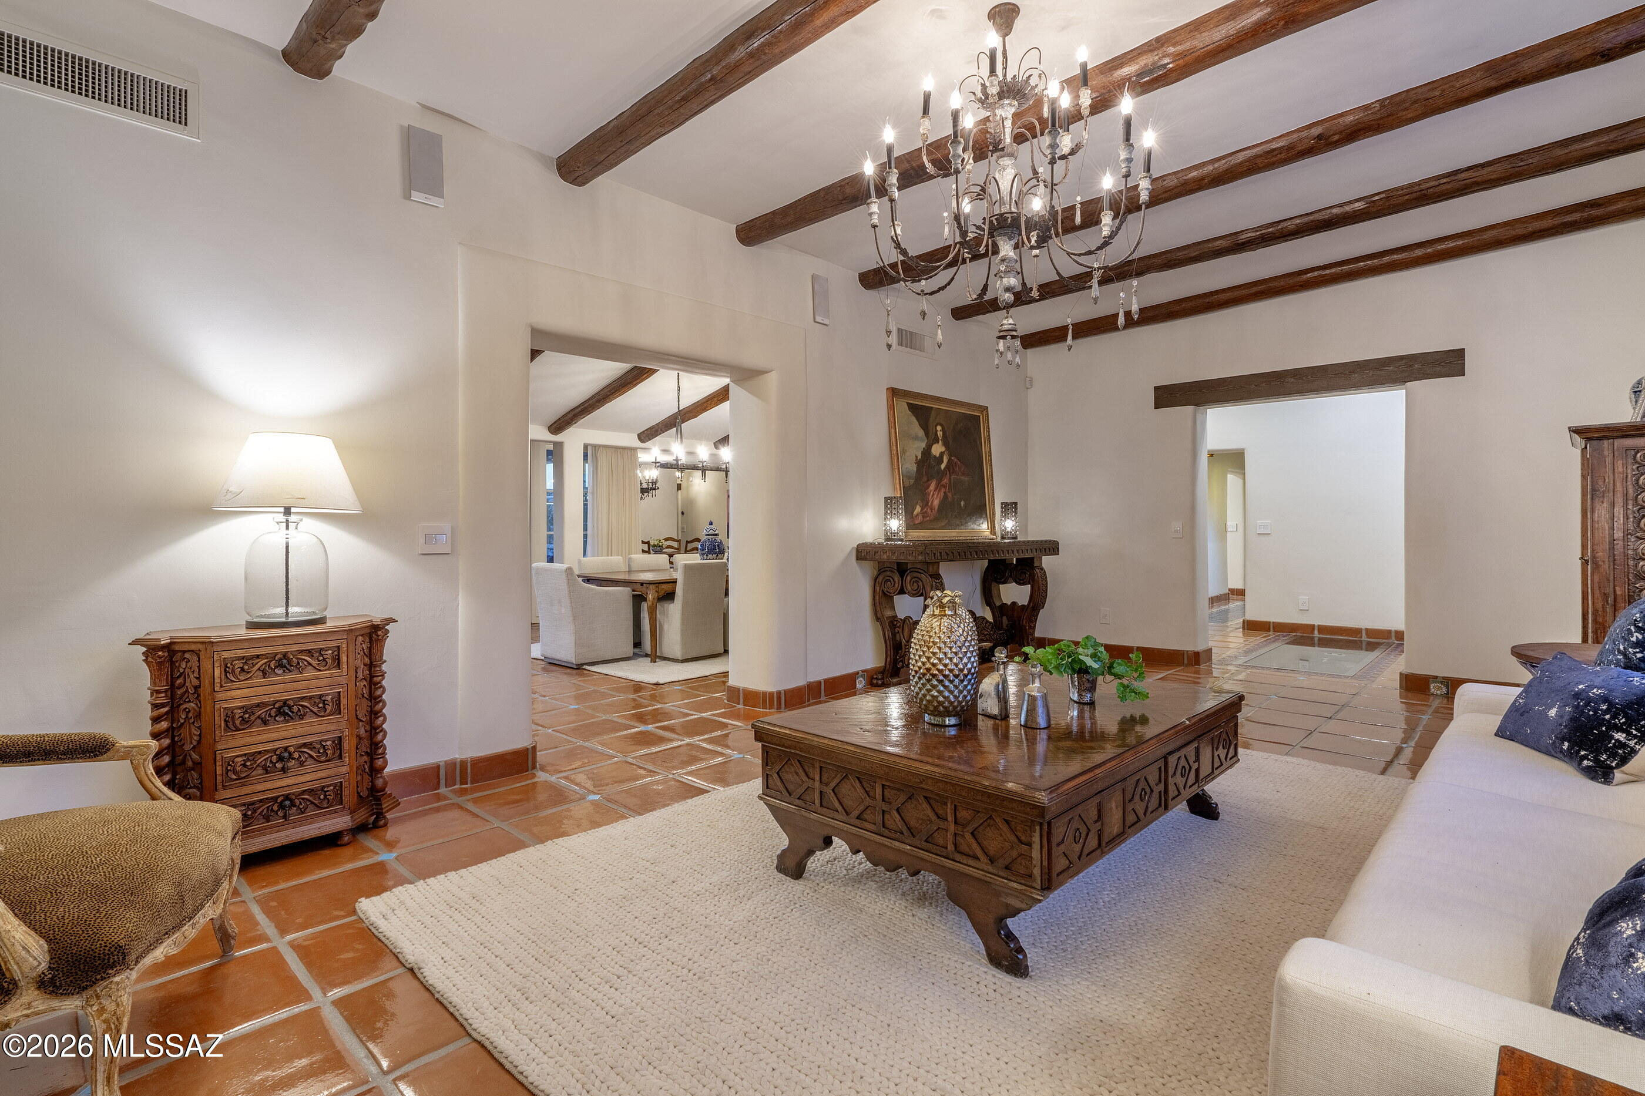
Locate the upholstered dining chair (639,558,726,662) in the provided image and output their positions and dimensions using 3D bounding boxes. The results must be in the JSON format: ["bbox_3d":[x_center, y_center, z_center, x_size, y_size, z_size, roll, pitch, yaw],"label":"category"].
[{"bbox_3d":[-1.288,0.575,7.276,0.600,0.905,0.550,1,2,38],"label":"upholstered dining chair"}]

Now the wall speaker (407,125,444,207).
[{"bbox_3d":[-1.778,-1.701,3.481,0.060,0.325,0.140,1,2,43],"label":"wall speaker"}]

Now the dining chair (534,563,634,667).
[{"bbox_3d":[-2.188,0.598,7.120,0.620,0.890,0.680,1,2,43],"label":"dining chair"}]

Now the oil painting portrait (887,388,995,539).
[{"bbox_3d":[1.044,-0.653,6.493,0.055,1.180,1.380,-6,-3,43],"label":"oil painting portrait"}]

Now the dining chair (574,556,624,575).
[{"bbox_3d":[-2.190,0.540,8.110,0.598,0.863,0.552,1,2,43],"label":"dining chair"}]

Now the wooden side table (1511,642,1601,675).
[{"bbox_3d":[3.211,0.772,2.975,0.860,0.685,0.860,1,2,43],"label":"wooden side table"}]

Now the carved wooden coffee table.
[{"bbox_3d":[0.731,0.860,2.939,1.120,0.500,1.640,1,2,43],"label":"carved wooden coffee table"}]

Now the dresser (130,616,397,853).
[{"bbox_3d":[-1.999,0.694,2.834,0.414,0.801,0.799,1,2,43],"label":"dresser"}]

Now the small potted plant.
[{"bbox_3d":[1.024,0.472,3.058,0.460,0.265,0.340,1,2,43],"label":"small potted plant"}]

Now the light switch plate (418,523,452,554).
[{"bbox_3d":[-1.716,-0.036,3.452,0.010,0.132,0.138,1,2,43],"label":"light switch plate"}]

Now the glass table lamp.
[{"bbox_3d":[-1.970,-0.060,2.860,0.454,0.704,0.454,1,2,43],"label":"glass table lamp"}]

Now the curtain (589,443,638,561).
[{"bbox_3d":[-2.780,-0.218,10.412,0.138,2.277,0.770,1,2,43],"label":"curtain"}]

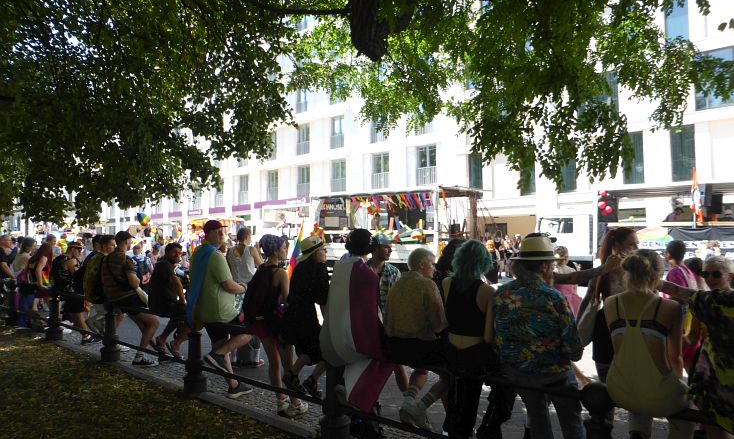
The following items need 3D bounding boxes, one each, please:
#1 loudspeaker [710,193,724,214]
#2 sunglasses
[{"bbox_3d":[12.512,-0.536,18.200,0.420,0.720,0.400,-2,-4,38],"label":"loudspeaker"},{"bbox_3d":[2.142,0.337,3.120,0.140,0.050,0.145,1,-3,-25],"label":"sunglasses"}]

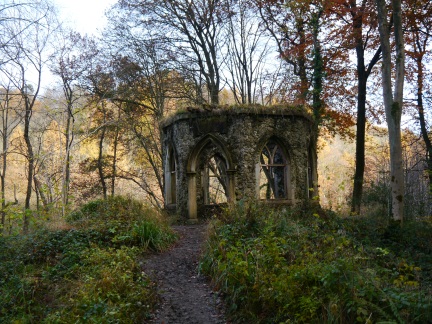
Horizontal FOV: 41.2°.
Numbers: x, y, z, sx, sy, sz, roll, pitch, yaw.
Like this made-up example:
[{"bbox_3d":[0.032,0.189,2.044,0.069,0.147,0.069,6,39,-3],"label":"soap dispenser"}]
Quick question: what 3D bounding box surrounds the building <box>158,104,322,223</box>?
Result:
[{"bbox_3d":[0.807,0.219,19.355,5.060,3.330,5.060,-4,-5,22],"label":"building"}]

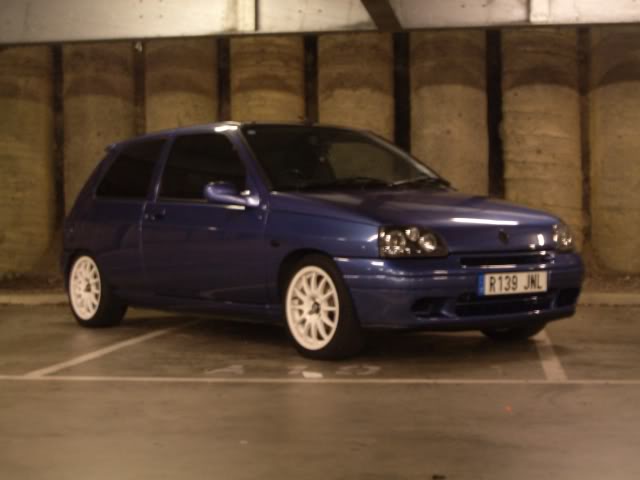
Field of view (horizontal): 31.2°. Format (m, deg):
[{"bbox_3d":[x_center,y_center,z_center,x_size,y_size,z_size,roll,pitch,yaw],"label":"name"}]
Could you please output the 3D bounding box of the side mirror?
[{"bbox_3d":[-0.521,-0.261,6.308,0.210,0.130,0.160,-2,2,-39],"label":"side mirror"}]

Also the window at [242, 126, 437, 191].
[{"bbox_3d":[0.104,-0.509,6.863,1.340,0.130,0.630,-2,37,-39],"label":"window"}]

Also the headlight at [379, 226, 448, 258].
[{"bbox_3d":[0.440,0.008,5.513,0.330,0.155,0.190,-1,1,-29],"label":"headlight"}]

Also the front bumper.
[{"bbox_3d":[0.843,0.250,5.977,1.600,0.380,0.500,-2,2,-39],"label":"front bumper"}]

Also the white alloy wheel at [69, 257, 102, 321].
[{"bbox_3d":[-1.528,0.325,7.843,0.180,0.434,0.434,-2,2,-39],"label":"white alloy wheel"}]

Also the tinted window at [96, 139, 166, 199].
[{"bbox_3d":[-1.214,-0.452,7.436,0.070,0.375,0.690,26,-16,-36],"label":"tinted window"}]

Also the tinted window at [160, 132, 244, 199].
[{"bbox_3d":[-0.646,-0.436,6.719,0.070,0.395,0.970,26,-16,-36],"label":"tinted window"}]

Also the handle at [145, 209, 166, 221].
[{"bbox_3d":[-0.993,-0.157,6.982,0.045,0.070,0.220,-2,2,-39],"label":"handle"}]

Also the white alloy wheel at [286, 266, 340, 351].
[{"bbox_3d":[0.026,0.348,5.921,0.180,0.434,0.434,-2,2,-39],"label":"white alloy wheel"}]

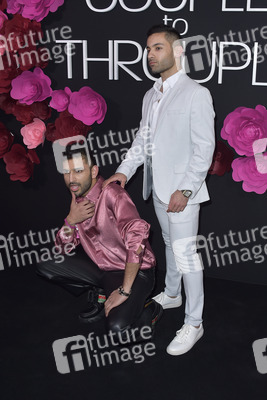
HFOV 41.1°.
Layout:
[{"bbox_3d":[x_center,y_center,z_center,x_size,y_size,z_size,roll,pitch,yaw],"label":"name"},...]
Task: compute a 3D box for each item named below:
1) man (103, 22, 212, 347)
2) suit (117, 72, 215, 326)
[{"bbox_3d":[0.160,-0.062,2.079,0.530,1.790,0.530,-7,15,-32],"label":"man"},{"bbox_3d":[0.193,0.007,2.118,0.450,1.460,0.510,-7,15,-32],"label":"suit"}]

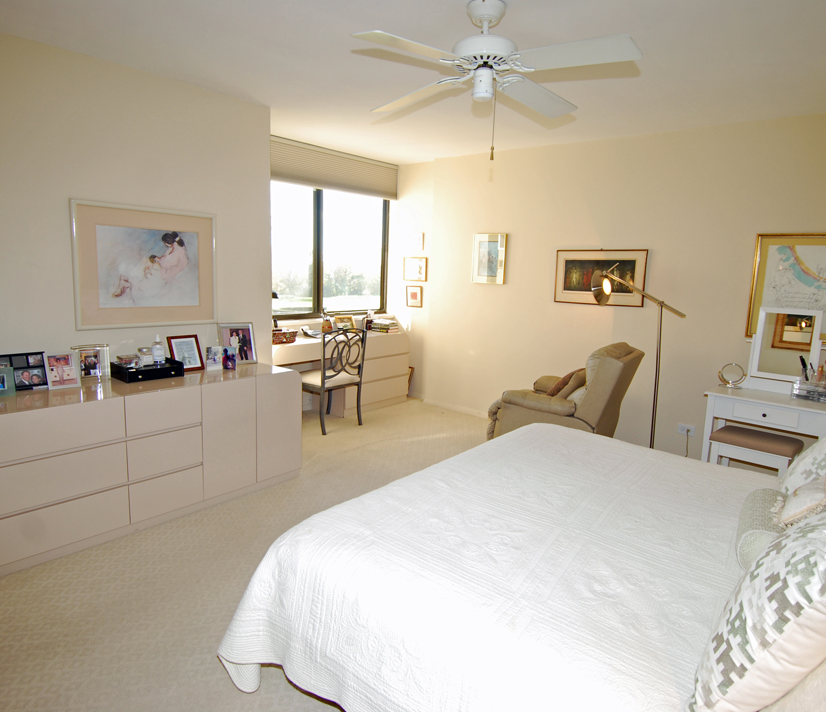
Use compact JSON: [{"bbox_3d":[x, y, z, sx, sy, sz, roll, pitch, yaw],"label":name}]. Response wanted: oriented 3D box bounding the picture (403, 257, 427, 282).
[{"bbox_3d":[0.022,-0.932,5.739,0.305,0.255,0.025,10,12,40],"label":"picture"}]

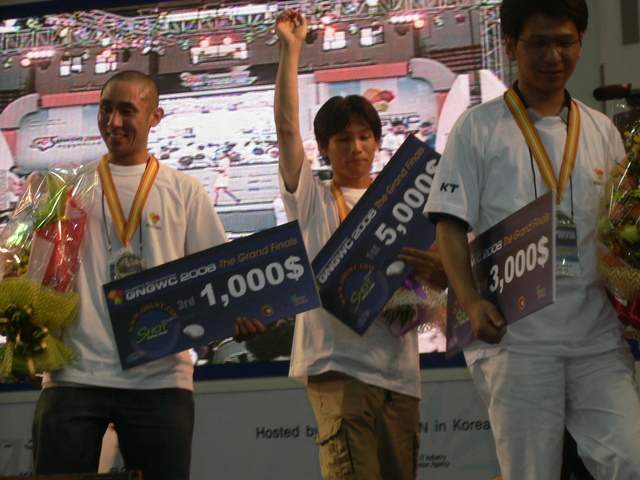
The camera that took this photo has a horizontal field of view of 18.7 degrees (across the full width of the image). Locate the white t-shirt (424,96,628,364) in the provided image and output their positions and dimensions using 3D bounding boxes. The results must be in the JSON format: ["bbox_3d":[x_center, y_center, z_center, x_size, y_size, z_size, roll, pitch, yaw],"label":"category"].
[{"bbox_3d":[0.486,-0.025,4.550,0.480,0.610,0.290,-1,-5,-14],"label":"white t-shirt"}]

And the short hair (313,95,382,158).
[{"bbox_3d":[0.077,-0.311,5.360,0.185,0.180,0.215,-1,5,-14],"label":"short hair"}]

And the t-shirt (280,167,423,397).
[{"bbox_3d":[0.092,0.109,5.350,0.430,0.630,0.280,0,-5,-25],"label":"t-shirt"}]

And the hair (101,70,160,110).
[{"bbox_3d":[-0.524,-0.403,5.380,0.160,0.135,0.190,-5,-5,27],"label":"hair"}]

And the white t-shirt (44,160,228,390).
[{"bbox_3d":[-0.511,0.097,5.320,0.510,0.610,0.280,-3,-5,8],"label":"white t-shirt"}]

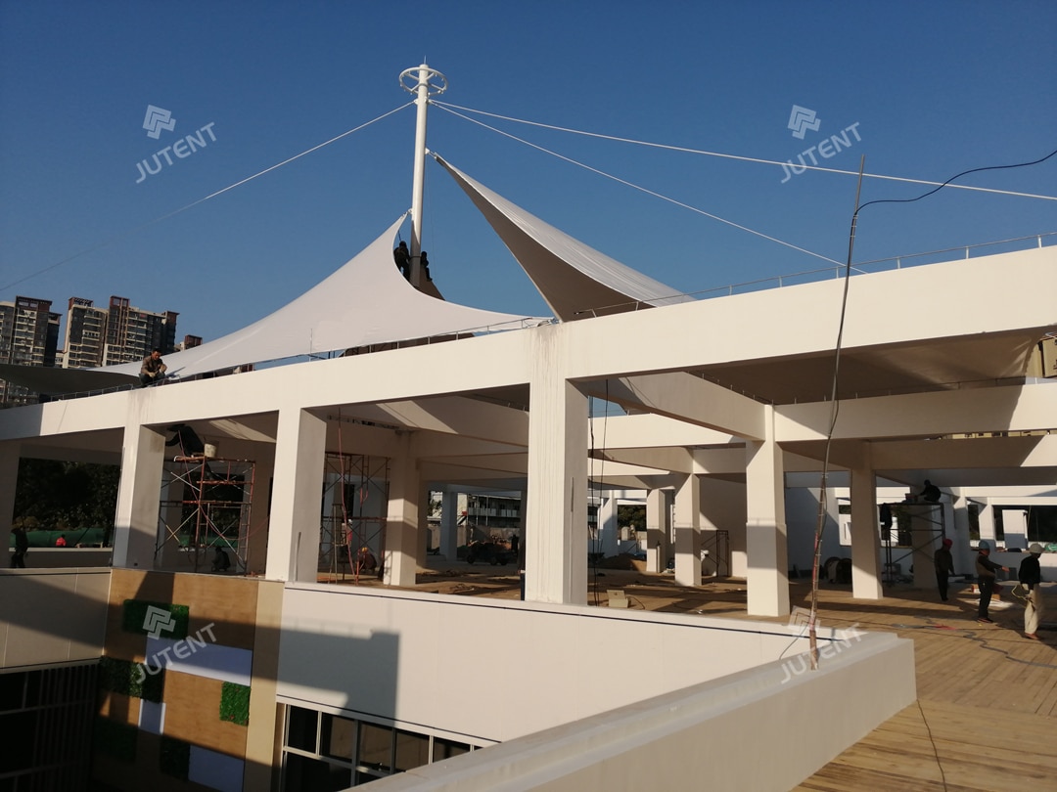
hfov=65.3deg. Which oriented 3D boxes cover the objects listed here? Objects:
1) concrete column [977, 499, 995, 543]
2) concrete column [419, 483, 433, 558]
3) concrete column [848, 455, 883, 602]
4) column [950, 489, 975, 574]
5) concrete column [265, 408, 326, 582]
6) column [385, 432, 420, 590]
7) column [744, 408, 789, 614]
[{"bbox_3d":[24.661,7.688,44.177,0.634,3.838,0.634,-6,-12,36],"label":"concrete column"},{"bbox_3d":[-4.893,5.711,36.341,0.656,3.823,0.656,-6,-12,36],"label":"concrete column"},{"bbox_3d":[10.089,3.987,24.658,0.634,3.990,0.634,-6,-12,36],"label":"concrete column"},{"bbox_3d":[20.289,6.749,38.768,0.656,3.823,0.656,-6,-12,36],"label":"column"},{"bbox_3d":[-4.312,1.927,15.377,0.632,3.305,0.632,-6,-12,36],"label":"concrete column"},{"bbox_3d":[-3.772,3.538,24.816,0.634,4.242,0.634,-6,-12,36],"label":"column"},{"bbox_3d":[5.342,2.549,18.488,0.653,4.592,0.637,-5,-12,36],"label":"column"}]

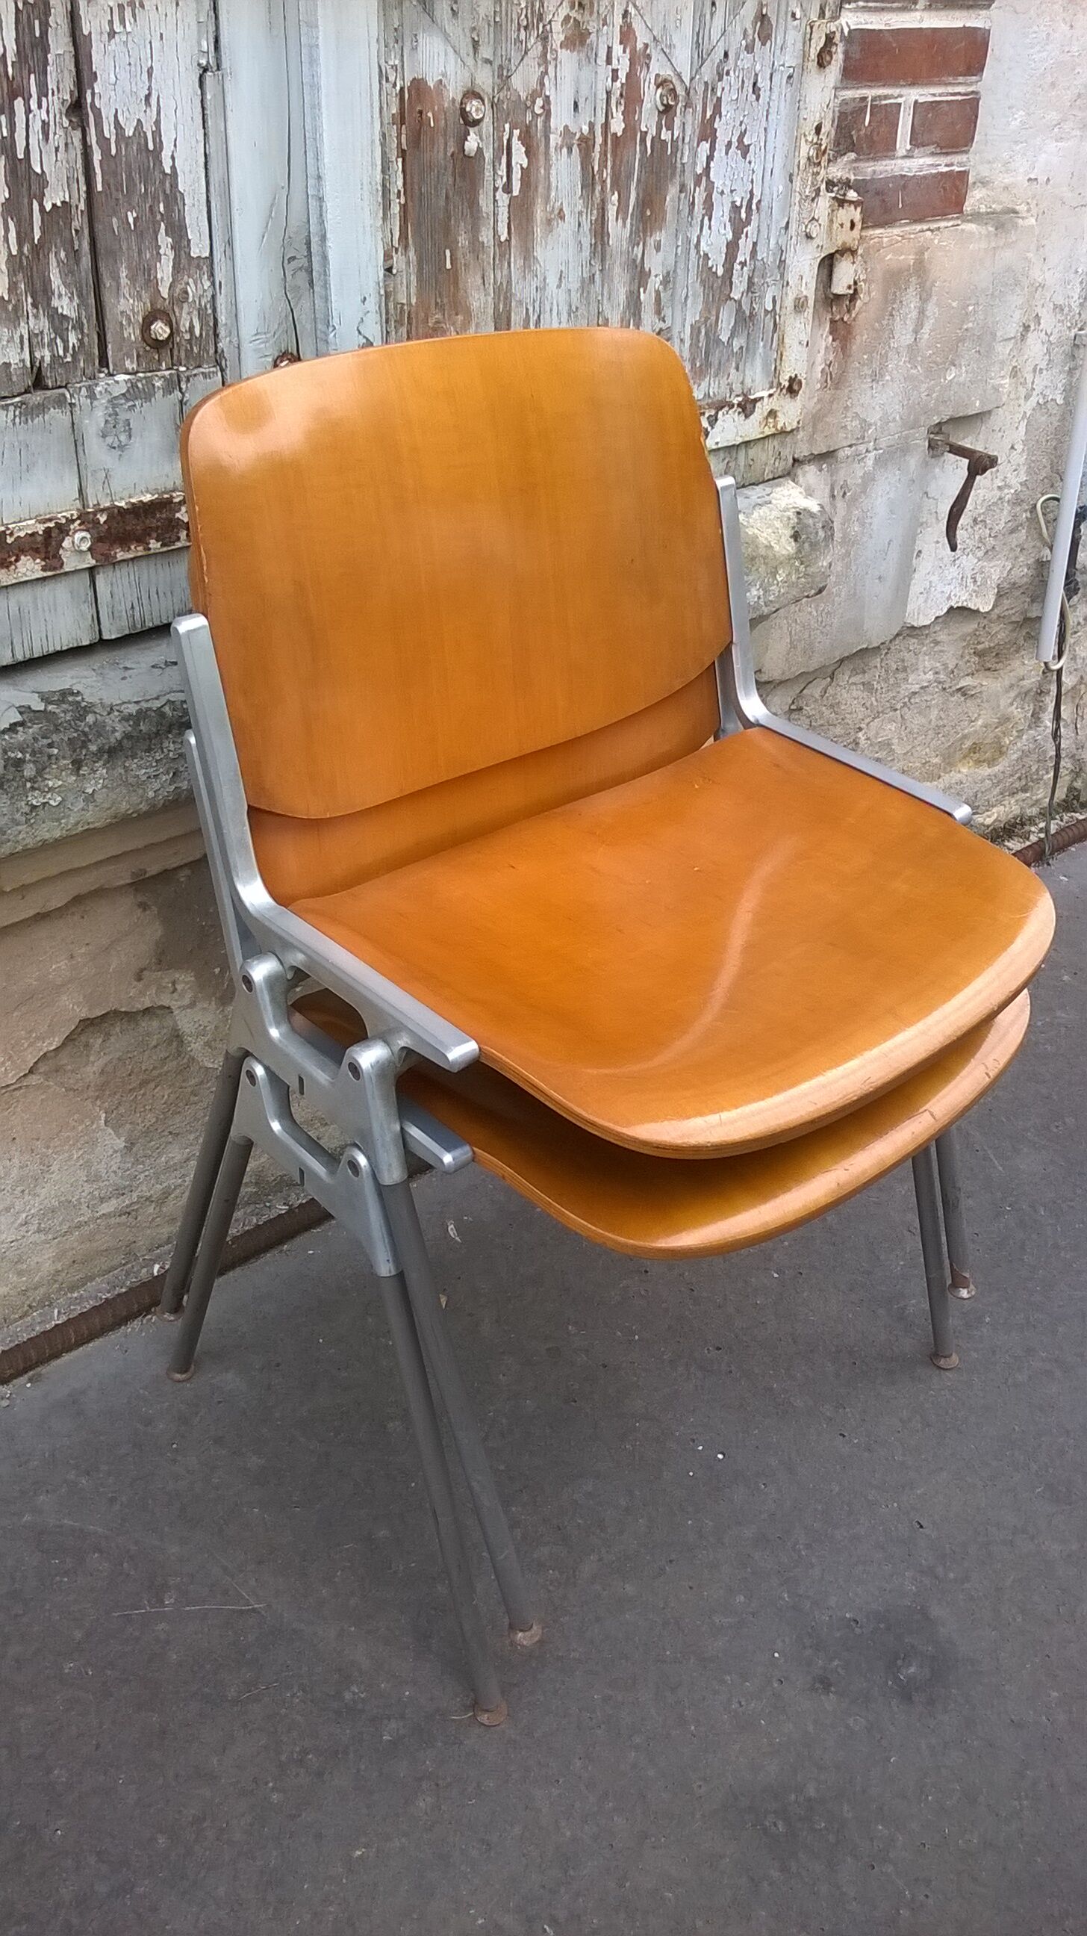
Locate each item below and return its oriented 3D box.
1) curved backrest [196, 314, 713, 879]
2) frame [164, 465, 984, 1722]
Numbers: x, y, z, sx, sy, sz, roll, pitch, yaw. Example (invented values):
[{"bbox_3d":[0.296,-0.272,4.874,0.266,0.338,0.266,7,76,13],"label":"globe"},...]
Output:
[{"bbox_3d":[-0.052,-0.270,1.184,0.450,0.318,0.085,-24,25,-37],"label":"curved backrest"},{"bbox_3d":[0.024,0.039,1.264,0.536,0.697,0.453,-24,38,-37],"label":"frame"}]

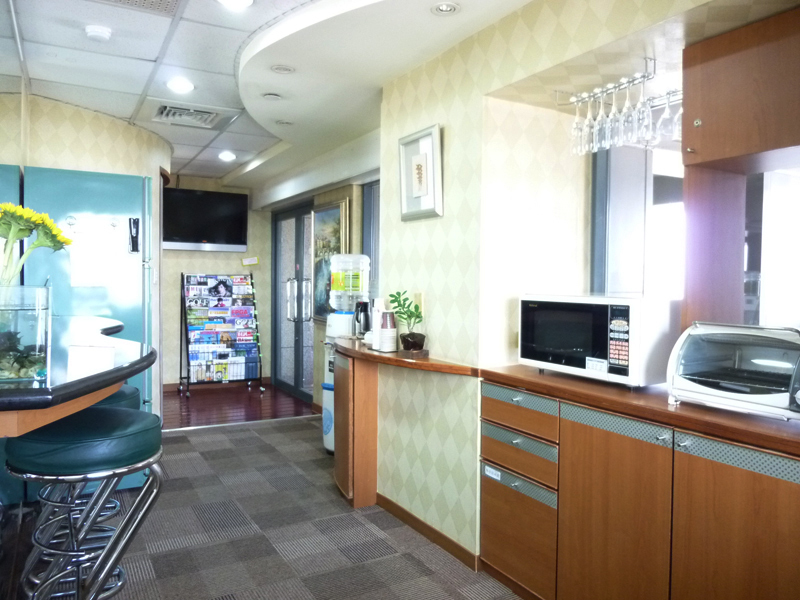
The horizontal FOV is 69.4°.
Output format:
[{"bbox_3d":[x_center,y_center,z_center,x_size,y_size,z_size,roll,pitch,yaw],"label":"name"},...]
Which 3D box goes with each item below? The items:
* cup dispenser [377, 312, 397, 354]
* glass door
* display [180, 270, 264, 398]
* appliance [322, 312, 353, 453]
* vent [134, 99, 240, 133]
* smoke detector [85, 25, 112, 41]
[{"bbox_3d":[-0.067,0.157,2.994,0.090,0.215,0.095,-1,2,-30],"label":"cup dispenser"},{"bbox_3d":[-1.096,0.007,6.021,0.100,1.960,1.500,-1,2,-30],"label":"glass door"},{"bbox_3d":[-1.905,0.337,6.149,0.790,1.280,0.460,-1,2,-30],"label":"display"},{"bbox_3d":[-0.359,0.584,4.133,0.340,0.990,0.320,-1,2,-30],"label":"appliance"},{"bbox_3d":[-1.462,-1.256,3.980,0.600,0.050,0.600,-1,2,-30],"label":"vent"},{"bbox_3d":[-1.361,-1.204,2.615,0.110,0.042,0.110,-1,2,-30],"label":"smoke detector"}]

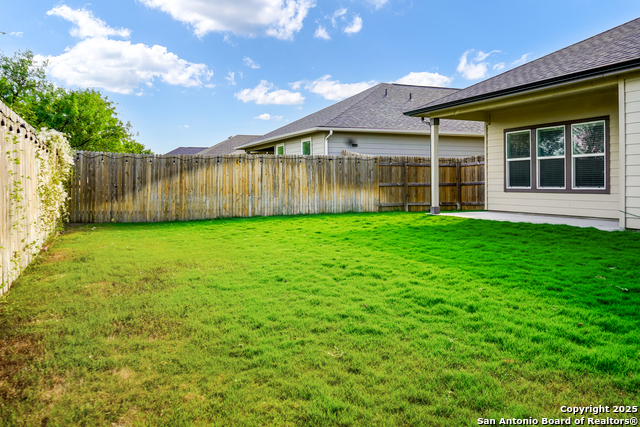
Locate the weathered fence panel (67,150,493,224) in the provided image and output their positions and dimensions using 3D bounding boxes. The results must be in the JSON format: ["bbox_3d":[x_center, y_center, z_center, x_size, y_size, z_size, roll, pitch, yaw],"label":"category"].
[{"bbox_3d":[-0.660,-0.850,15.070,12.500,1.880,0.180,-1,3,-22],"label":"weathered fence panel"}]

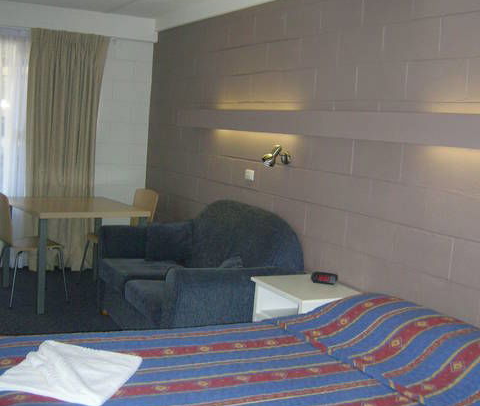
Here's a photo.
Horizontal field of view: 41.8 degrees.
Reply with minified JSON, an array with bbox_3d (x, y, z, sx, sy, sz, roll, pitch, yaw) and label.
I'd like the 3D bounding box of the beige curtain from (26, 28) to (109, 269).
[{"bbox_3d":[-1.586,-0.458,5.765,0.690,2.140,0.130,-1,8,-30],"label":"beige curtain"}]

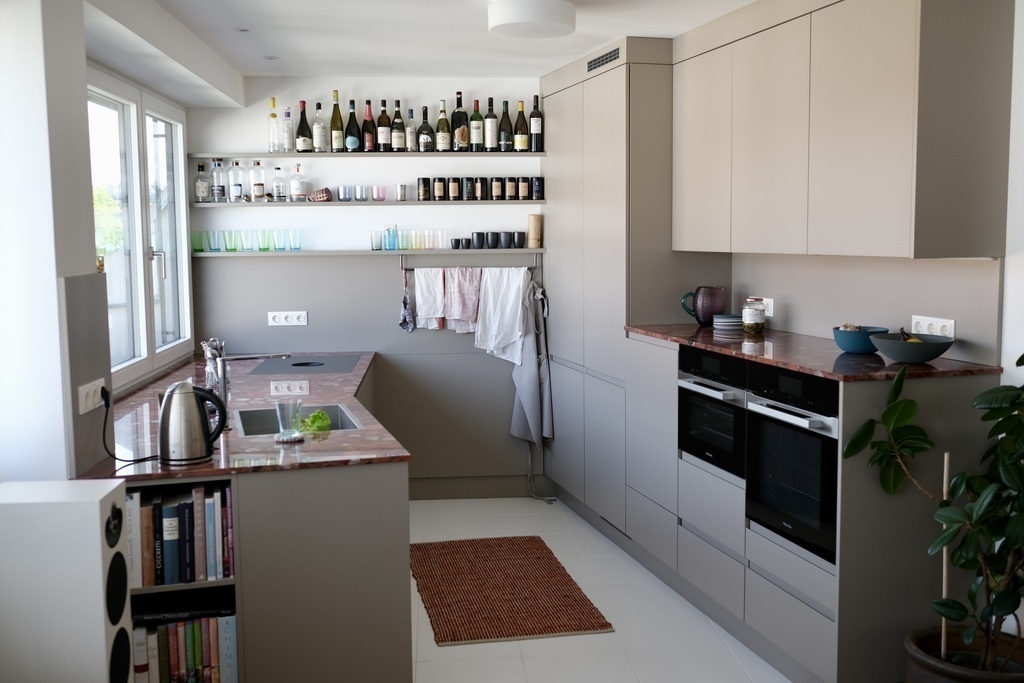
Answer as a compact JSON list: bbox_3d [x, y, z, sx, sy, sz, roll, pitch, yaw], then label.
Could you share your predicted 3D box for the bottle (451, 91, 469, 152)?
[{"bbox_3d":[-0.303,-1.282,5.831,0.097,0.352,0.097,-1,6,-4],"label":"bottle"}]

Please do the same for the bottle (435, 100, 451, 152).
[{"bbox_3d":[-0.403,-1.266,5.865,0.082,0.298,0.082,-1,6,-5],"label":"bottle"}]

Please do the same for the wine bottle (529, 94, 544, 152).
[{"bbox_3d":[0.144,-1.271,5.828,0.075,0.331,0.075,-1,6,-4],"label":"wine bottle"}]

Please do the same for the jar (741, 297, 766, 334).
[{"bbox_3d":[1.101,-0.118,4.523,0.103,0.151,0.103,-1,6,0],"label":"jar"}]

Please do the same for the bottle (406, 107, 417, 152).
[{"bbox_3d":[-0.587,-1.228,5.815,0.058,0.250,0.058,-1,6,-4],"label":"bottle"}]

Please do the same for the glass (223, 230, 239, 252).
[{"bbox_3d":[-1.637,-0.582,5.803,0.087,0.121,0.087,-1,6,-4],"label":"glass"}]

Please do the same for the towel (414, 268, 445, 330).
[{"bbox_3d":[-0.487,-0.252,5.912,0.176,0.365,0.050,-1,6,-4],"label":"towel"}]

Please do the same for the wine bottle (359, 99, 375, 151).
[{"bbox_3d":[-0.835,-1.260,5.831,0.079,0.299,0.079,-1,6,-5],"label":"wine bottle"}]

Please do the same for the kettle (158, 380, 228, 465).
[{"bbox_3d":[-1.006,0.251,3.139,0.222,0.251,0.165,0,6,4],"label":"kettle"}]

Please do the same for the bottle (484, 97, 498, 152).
[{"bbox_3d":[-0.120,-1.279,5.886,0.070,0.315,0.070,-1,6,-5],"label":"bottle"}]

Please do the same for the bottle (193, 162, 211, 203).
[{"bbox_3d":[-1.800,-0.924,5.790,0.088,0.234,0.088,-1,6,-5],"label":"bottle"}]

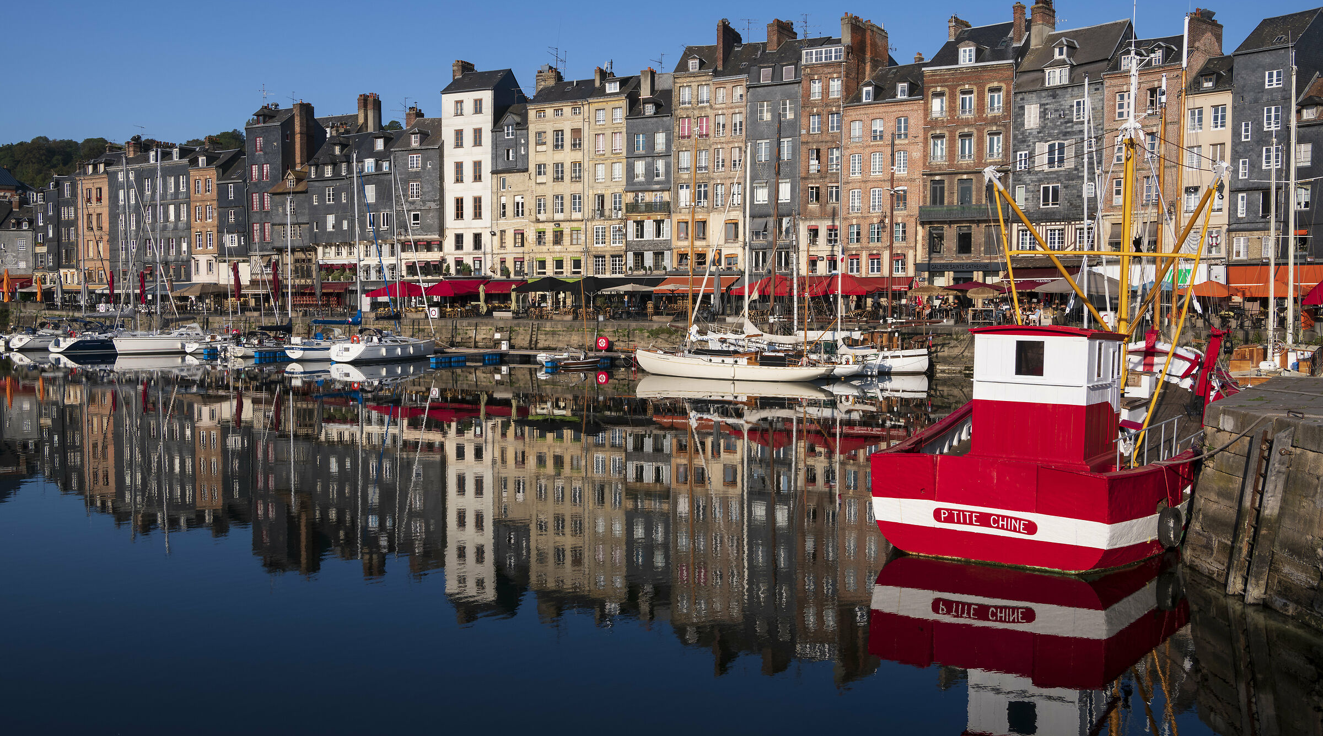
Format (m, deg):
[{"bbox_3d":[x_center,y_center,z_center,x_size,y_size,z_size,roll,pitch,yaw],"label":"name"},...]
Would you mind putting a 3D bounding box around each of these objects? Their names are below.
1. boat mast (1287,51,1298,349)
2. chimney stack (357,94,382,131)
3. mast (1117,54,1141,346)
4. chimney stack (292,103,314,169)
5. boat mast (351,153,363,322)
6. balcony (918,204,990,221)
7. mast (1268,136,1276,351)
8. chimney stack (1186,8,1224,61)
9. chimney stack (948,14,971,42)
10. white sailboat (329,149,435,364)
[{"bbox_3d":[26.645,-7.118,49.677,0.250,12.760,0.250,2,4,29],"label":"boat mast"},{"bbox_3d":[-32.338,-28.189,130.381,2.204,4.231,1.356,2,4,26],"label":"chimney stack"},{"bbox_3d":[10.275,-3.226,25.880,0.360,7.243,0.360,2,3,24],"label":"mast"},{"bbox_3d":[-37.226,-24.146,122.619,1.024,6.996,1.775,2,4,32],"label":"chimney stack"},{"bbox_3d":[-22.274,-9.463,86.346,0.300,13.151,0.300,2,4,28],"label":"boat mast"},{"bbox_3d":[22.610,-11.602,87.955,6.565,1.050,0.720,2,4,29],"label":"balcony"},{"bbox_3d":[28.453,-5.775,54.760,0.170,10.500,0.170,0,3,0],"label":"mast"},{"bbox_3d":[35.035,-21.514,76.079,4.463,3.164,0.600,-2,4,-39],"label":"chimney stack"},{"bbox_3d":[23.063,-25.994,90.661,0.553,2.053,3.035,2,4,36],"label":"chimney stack"},{"bbox_3d":[-20.006,-8.375,87.521,3.250,15.494,9.925,2,4,26],"label":"white sailboat"}]

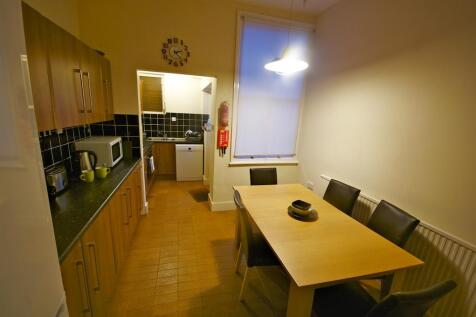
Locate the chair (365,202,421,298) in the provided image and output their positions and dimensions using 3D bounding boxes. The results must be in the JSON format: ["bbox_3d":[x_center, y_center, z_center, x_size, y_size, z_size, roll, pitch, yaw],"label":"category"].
[{"bbox_3d":[1.101,0.867,1.780,0.520,0.900,0.420,2,13,-4],"label":"chair"}]

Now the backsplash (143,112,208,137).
[{"bbox_3d":[-1.559,-0.781,4.857,1.560,0.610,0.020,0,14,-16],"label":"backsplash"}]

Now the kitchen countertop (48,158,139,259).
[{"bbox_3d":[-1.399,0.291,1.769,0.600,0.040,2.140,0,14,-16],"label":"kitchen countertop"}]

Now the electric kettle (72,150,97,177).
[{"bbox_3d":[-1.594,0.065,2.085,0.215,0.240,0.160,-5,16,-33],"label":"electric kettle"}]

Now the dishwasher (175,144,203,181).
[{"bbox_3d":[-1.176,0.041,4.849,0.600,0.860,0.600,0,14,-16],"label":"dishwasher"}]

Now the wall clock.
[{"bbox_3d":[-0.817,-1.415,2.635,0.365,0.365,0.035,0,14,-16],"label":"wall clock"}]

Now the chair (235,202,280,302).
[{"bbox_3d":[0.232,0.797,1.857,0.520,0.900,0.420,2,13,-7],"label":"chair"}]

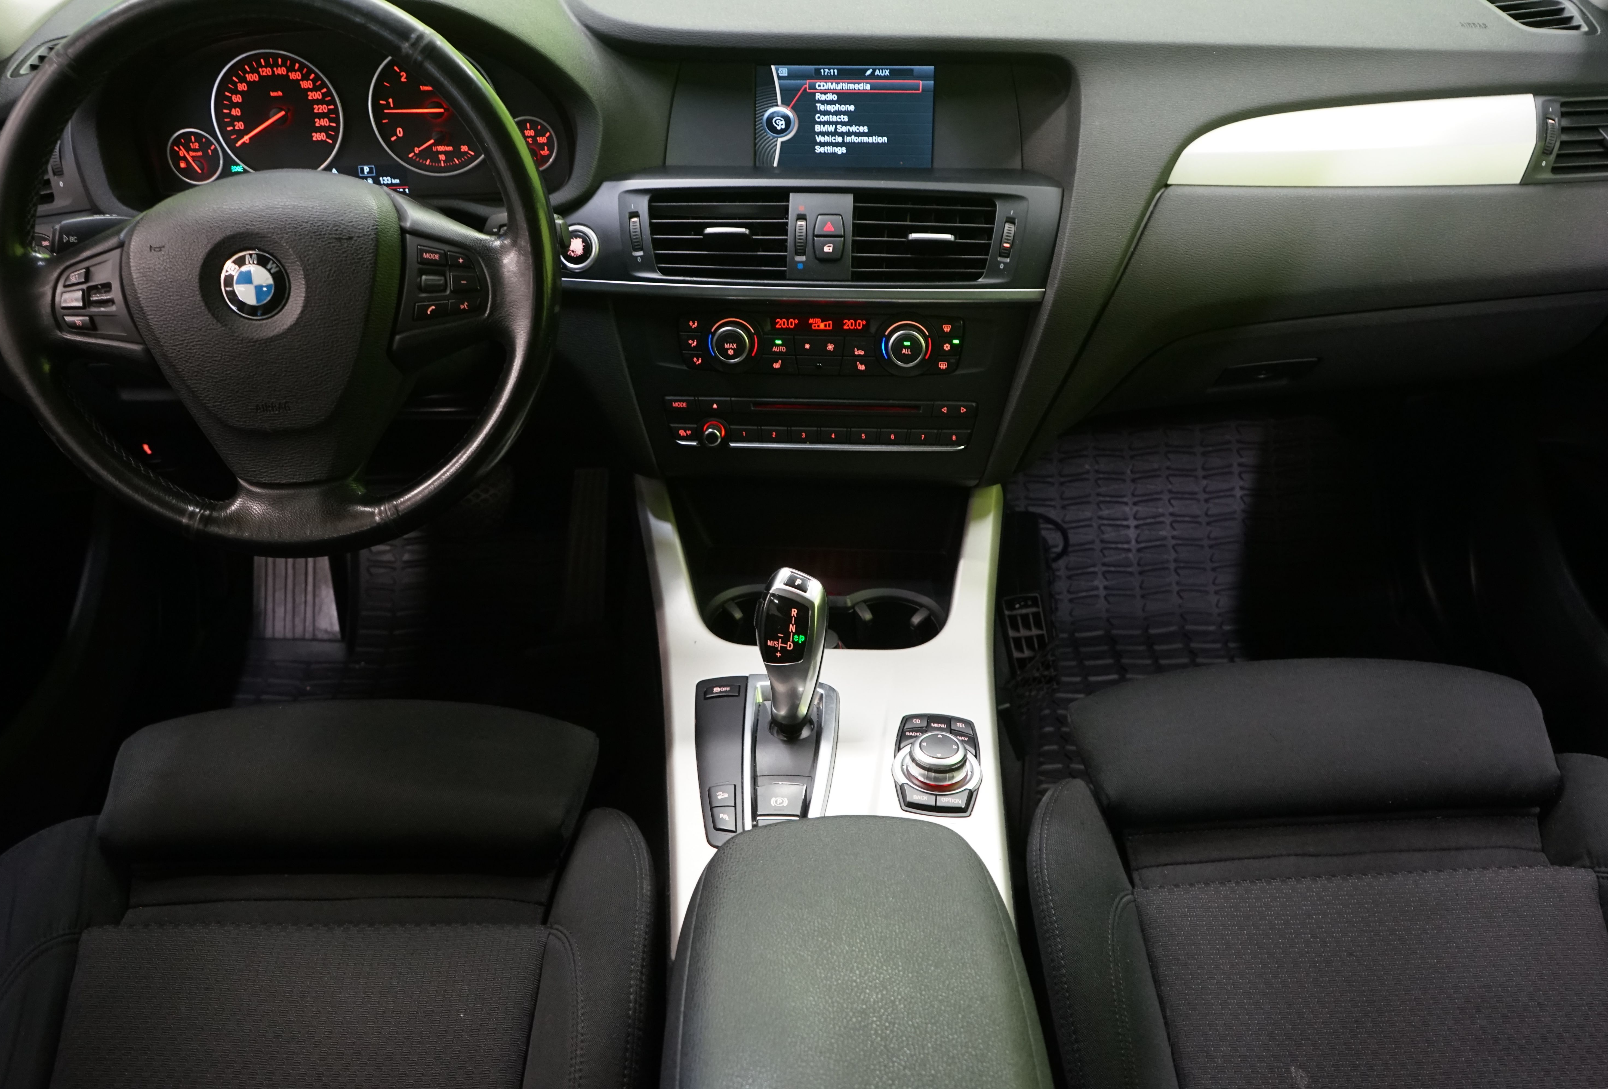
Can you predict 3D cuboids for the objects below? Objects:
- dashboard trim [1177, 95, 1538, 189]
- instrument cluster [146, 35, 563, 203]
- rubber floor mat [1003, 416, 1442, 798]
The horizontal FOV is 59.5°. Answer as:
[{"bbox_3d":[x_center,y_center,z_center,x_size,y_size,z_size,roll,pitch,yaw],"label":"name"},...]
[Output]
[{"bbox_3d":[0.444,-0.326,1.140,0.300,0.073,0.035,-1,19,0],"label":"dashboard trim"},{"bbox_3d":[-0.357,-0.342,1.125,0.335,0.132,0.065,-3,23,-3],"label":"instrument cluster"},{"bbox_3d":[0.494,0.070,1.623,0.470,0.080,0.600,-2,49,-2],"label":"rubber floor mat"}]

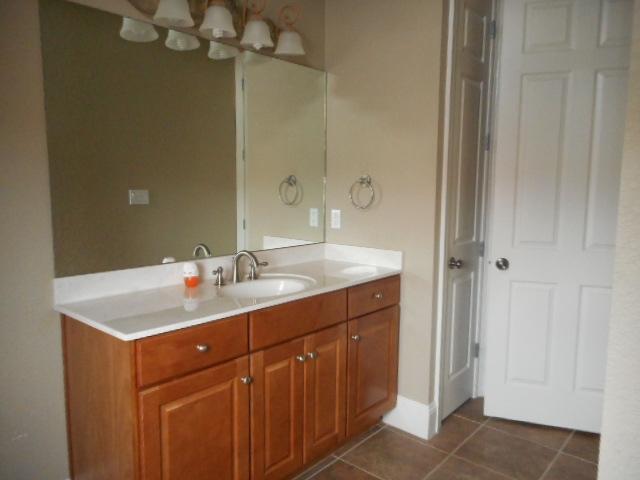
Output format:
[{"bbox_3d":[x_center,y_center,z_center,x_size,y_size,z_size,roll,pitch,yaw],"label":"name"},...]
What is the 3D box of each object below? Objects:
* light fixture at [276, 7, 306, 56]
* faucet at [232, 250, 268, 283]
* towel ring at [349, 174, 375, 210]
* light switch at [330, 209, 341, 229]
[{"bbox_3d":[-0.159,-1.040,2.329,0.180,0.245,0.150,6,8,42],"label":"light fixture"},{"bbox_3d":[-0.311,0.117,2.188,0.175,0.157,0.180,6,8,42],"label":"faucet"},{"bbox_3d":[0.255,-0.266,2.596,0.163,0.192,0.074,6,8,42],"label":"towel ring"},{"bbox_3d":[0.104,-0.125,2.791,0.070,0.113,0.014,6,8,42],"label":"light switch"}]

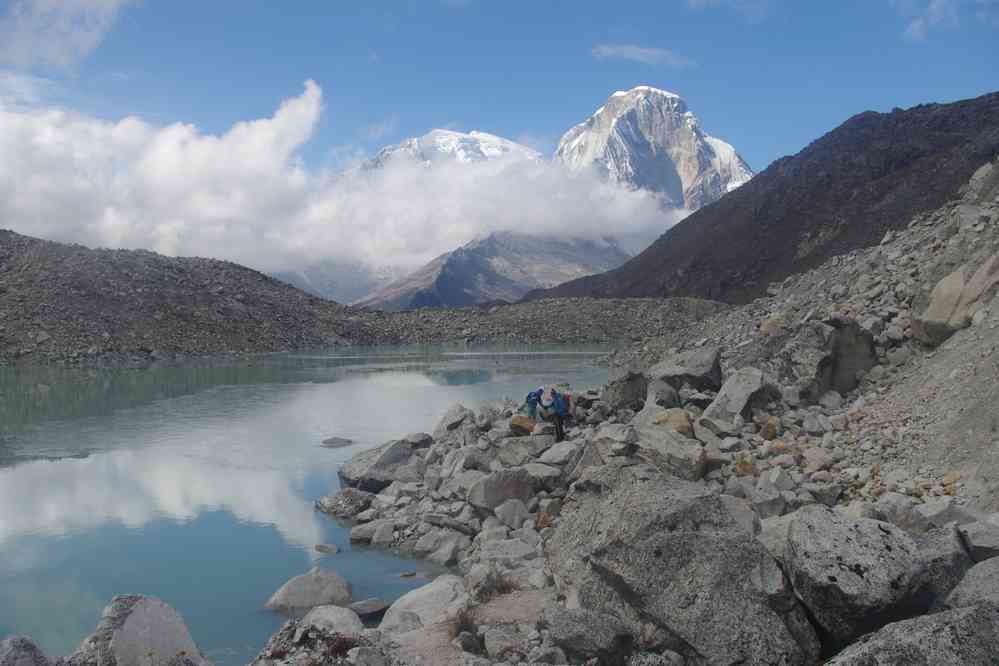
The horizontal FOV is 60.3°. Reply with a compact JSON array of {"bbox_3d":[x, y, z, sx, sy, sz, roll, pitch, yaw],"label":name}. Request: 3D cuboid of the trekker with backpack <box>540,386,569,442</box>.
[{"bbox_3d":[1.694,2.495,26.500,0.800,1.720,0.620,0,0,9],"label":"trekker with backpack"}]

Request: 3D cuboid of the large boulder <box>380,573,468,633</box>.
[{"bbox_3d":[-1.180,4.214,13.400,1.384,0.732,1.176,0,1,-5],"label":"large boulder"}]

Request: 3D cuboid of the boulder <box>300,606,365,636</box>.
[{"bbox_3d":[-2.477,4.358,12.700,0.951,0.530,0.808,0,1,-11],"label":"boulder"}]

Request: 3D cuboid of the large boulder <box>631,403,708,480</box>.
[{"bbox_3d":[4.028,2.586,20.500,1.700,1.650,1.900,0,0,0],"label":"large boulder"}]

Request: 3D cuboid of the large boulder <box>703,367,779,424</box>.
[{"bbox_3d":[7.565,1.962,27.000,2.200,1.750,2.000,0,0,12],"label":"large boulder"}]

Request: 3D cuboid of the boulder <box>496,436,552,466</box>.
[{"bbox_3d":[0.698,3.278,24.000,1.600,0.800,1.300,0,0,0],"label":"boulder"}]

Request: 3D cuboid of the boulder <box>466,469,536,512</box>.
[{"bbox_3d":[0.022,3.485,19.200,1.509,0.841,1.207,1,1,0],"label":"boulder"}]

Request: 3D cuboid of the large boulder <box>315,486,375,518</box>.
[{"bbox_3d":[-3.815,4.170,21.200,1.448,0.663,1.231,0,1,-10],"label":"large boulder"}]

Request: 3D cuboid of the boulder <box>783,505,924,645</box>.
[{"bbox_3d":[3.621,2.471,8.800,1.350,1.300,1.300,0,0,22],"label":"boulder"}]

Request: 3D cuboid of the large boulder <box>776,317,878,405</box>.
[{"bbox_3d":[12.088,1.002,32.000,3.652,3.078,2.922,1,1,21],"label":"large boulder"}]

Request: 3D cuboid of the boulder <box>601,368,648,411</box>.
[{"bbox_3d":[4.650,2.102,32.000,1.750,1.500,1.600,0,0,0],"label":"boulder"}]

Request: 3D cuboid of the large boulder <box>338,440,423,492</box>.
[{"bbox_3d":[-3.476,3.925,25.400,2.496,1.403,1.997,0,1,-8],"label":"large boulder"}]

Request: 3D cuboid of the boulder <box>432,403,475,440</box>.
[{"bbox_3d":[-1.497,2.881,28.000,1.350,1.200,1.200,0,0,0],"label":"boulder"}]

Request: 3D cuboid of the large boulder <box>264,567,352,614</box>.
[{"bbox_3d":[-3.167,4.268,14.300,1.417,0.589,1.134,0,1,-12],"label":"large boulder"}]

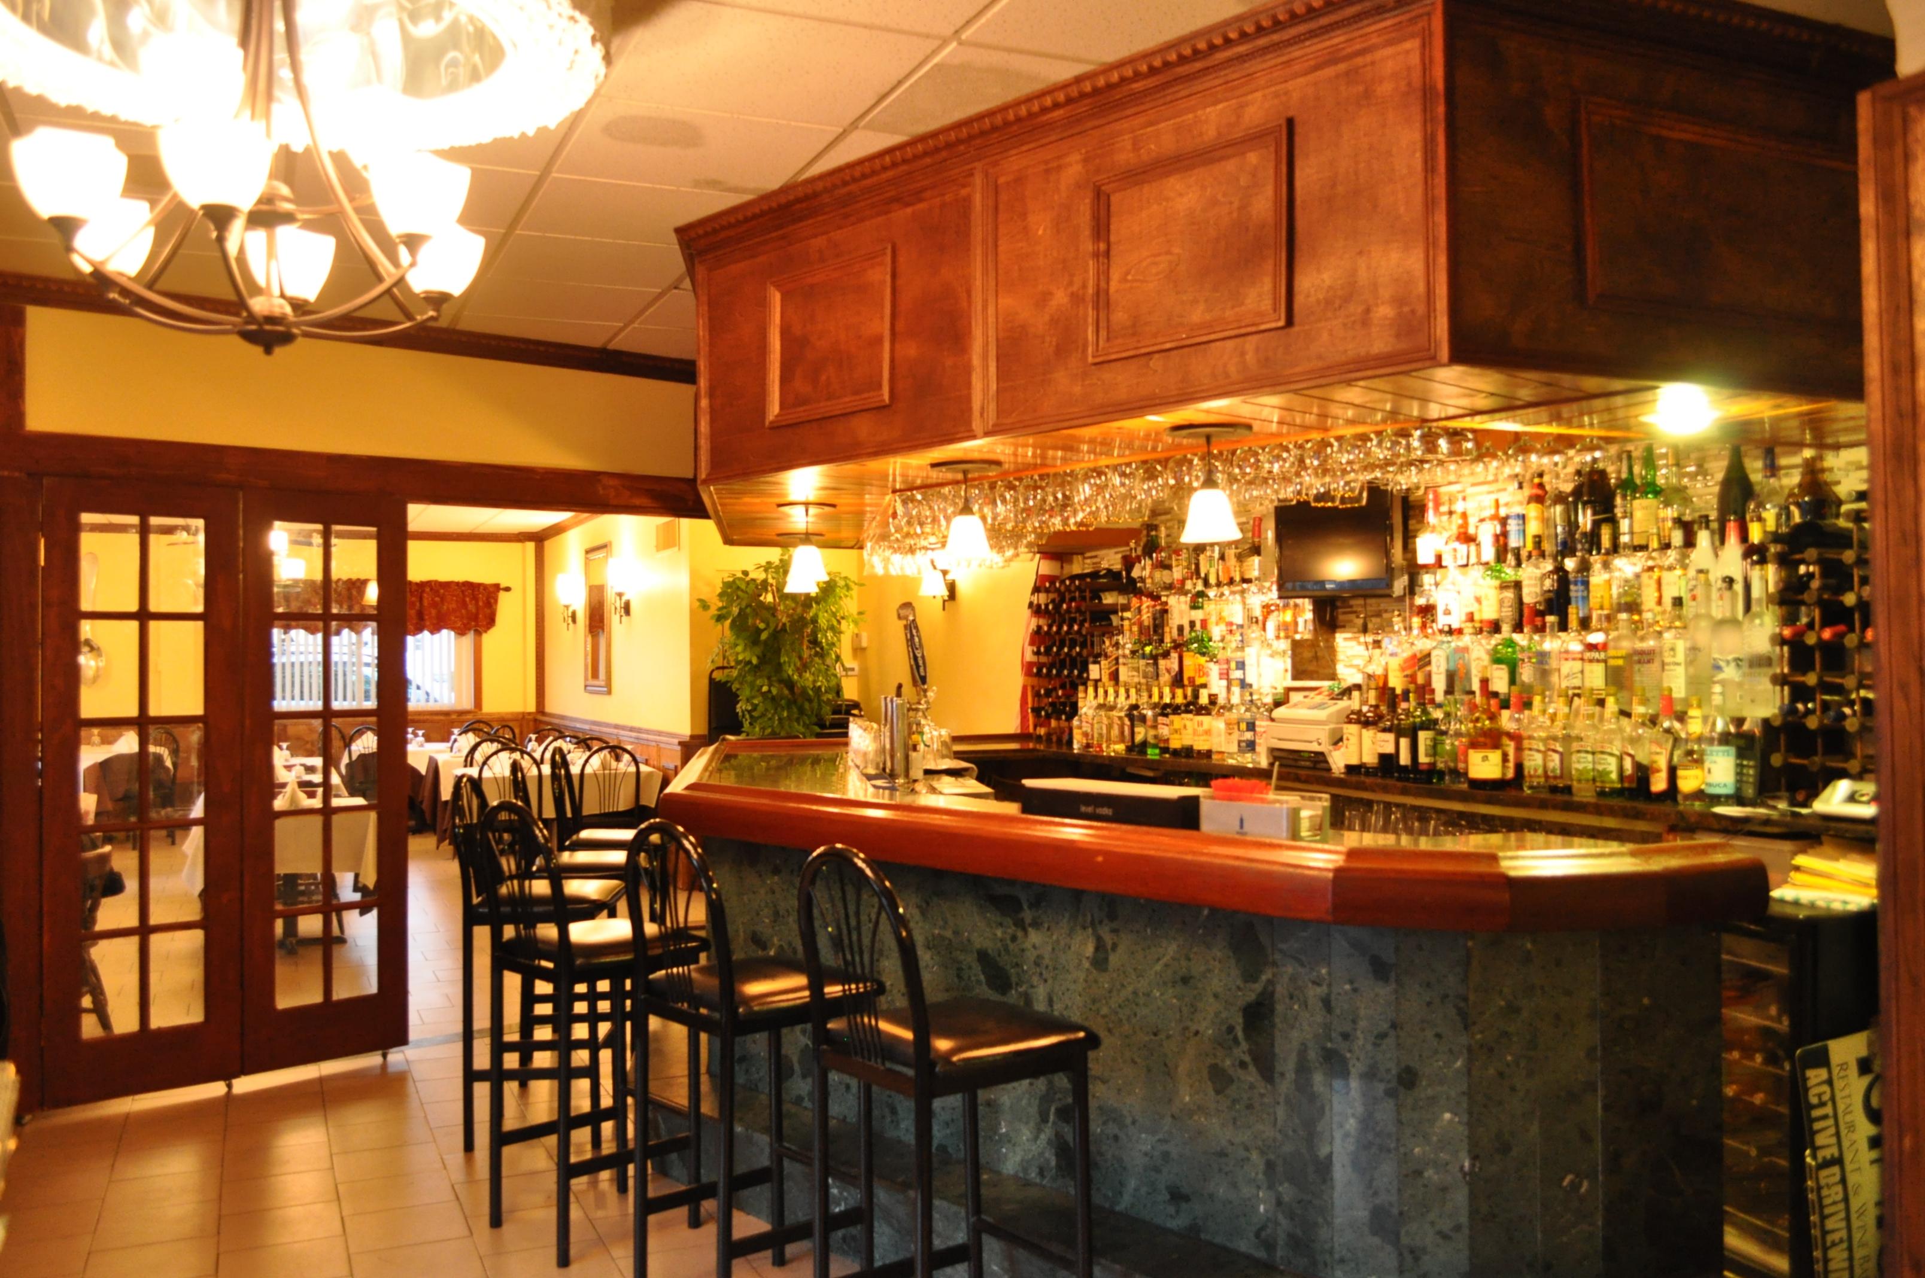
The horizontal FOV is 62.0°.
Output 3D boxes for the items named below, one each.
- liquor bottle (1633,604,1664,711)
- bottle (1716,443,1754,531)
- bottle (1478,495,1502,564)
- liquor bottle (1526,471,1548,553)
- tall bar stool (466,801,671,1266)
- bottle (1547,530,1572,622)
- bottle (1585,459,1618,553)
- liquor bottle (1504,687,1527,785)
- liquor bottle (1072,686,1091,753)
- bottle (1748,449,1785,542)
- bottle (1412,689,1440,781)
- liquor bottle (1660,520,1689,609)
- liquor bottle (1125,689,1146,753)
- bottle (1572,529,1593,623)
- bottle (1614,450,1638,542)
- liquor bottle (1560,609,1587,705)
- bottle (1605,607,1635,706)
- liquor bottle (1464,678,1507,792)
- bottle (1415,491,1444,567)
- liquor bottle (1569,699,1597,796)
[{"bbox_3d":[1.907,0.062,4.454,0.085,0.295,0.085,-1,-1,33],"label":"liquor bottle"},{"bbox_3d":[2.244,-0.445,4.652,0.107,0.345,0.107,0,-1,-41],"label":"bottle"},{"bbox_3d":[1.746,-0.357,5.302,0.083,0.216,0.083,-1,-1,34],"label":"bottle"},{"bbox_3d":[1.909,-0.418,5.330,0.072,0.280,0.072,0,-1,-38],"label":"liquor bottle"},{"bbox_3d":[-0.969,0.967,4.157,0.475,1.120,0.415,0,-1,-43],"label":"tall bar stool"},{"bbox_3d":[1.831,-0.171,4.917,0.083,0.300,0.083,0,-1,-45],"label":"bottle"},{"bbox_3d":[1.951,-0.405,4.902,0.090,0.294,0.095,0,-1,-41],"label":"bottle"},{"bbox_3d":[1.688,0.302,4.907,0.074,0.301,0.074,0,-1,-40],"label":"liquor bottle"},{"bbox_3d":[0.510,0.341,6.830,0.078,0.291,0.078,0,-1,0],"label":"liquor bottle"},{"bbox_3d":[2.230,-0.398,4.427,0.086,0.276,0.086,0,-1,-45],"label":"bottle"},{"bbox_3d":[1.450,0.295,5.021,0.080,0.302,0.080,0,-1,-41],"label":"bottle"},{"bbox_3d":[2.031,-0.193,4.565,0.080,0.305,0.080,0,-1,-40],"label":"liquor bottle"},{"bbox_3d":[0.713,0.324,6.601,0.080,0.300,0.080,-1,-1,0],"label":"liquor bottle"},{"bbox_3d":[1.843,-0.175,4.771,0.073,0.309,0.073,0,-1,-41],"label":"bottle"},{"bbox_3d":[2.000,-0.418,4.826,0.076,0.302,0.076,0,-1,-45],"label":"bottle"},{"bbox_3d":[1.889,0.048,4.950,0.082,0.302,0.082,0,-1,-38],"label":"liquor bottle"},{"bbox_3d":[1.880,0.061,4.571,0.080,0.277,0.080,0,-1,-41],"label":"bottle"},{"bbox_3d":[1.571,0.277,4.816,0.108,0.351,0.090,-1,-1,25],"label":"liquor bottle"},{"bbox_3d":[1.625,-0.386,5.571,0.090,0.268,0.085,-1,-1,24],"label":"bottle"},{"bbox_3d":[1.755,0.298,4.522,0.078,0.302,0.078,0,-1,-40],"label":"liquor bottle"}]

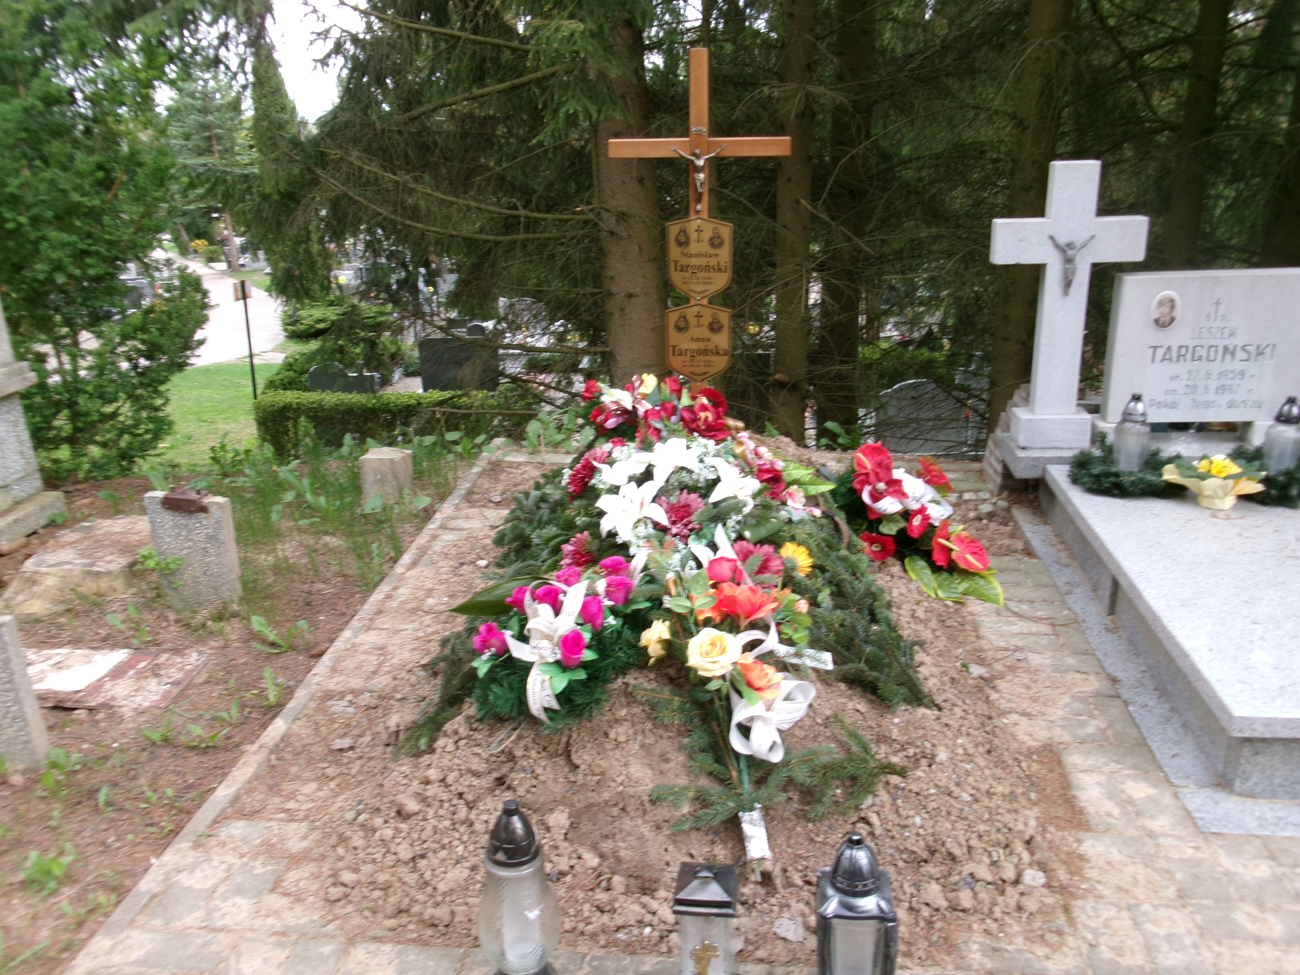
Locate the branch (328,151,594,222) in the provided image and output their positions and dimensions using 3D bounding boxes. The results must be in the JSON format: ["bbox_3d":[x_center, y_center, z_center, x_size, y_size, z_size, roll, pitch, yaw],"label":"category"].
[{"bbox_3d":[-0.796,-1.262,4.420,1.120,0.290,0.300,1,17,6],"label":"branch"}]

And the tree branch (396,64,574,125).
[{"bbox_3d":[-0.675,-1.607,4.300,0.740,0.250,0.220,1,17,6],"label":"tree branch"}]

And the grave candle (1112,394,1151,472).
[{"bbox_3d":[1.543,-0.171,3.367,0.115,0.265,0.115,1,17,6],"label":"grave candle"}]

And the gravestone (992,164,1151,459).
[{"bbox_3d":[1.387,-0.606,3.540,0.480,0.940,0.125,2,17,8],"label":"gravestone"}]

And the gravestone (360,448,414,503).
[{"bbox_3d":[-0.977,-0.042,3.905,0.150,0.190,0.125,-2,17,-5],"label":"gravestone"}]

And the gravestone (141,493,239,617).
[{"bbox_3d":[-1.335,0.190,3.090,0.240,0.345,0.070,3,17,14],"label":"gravestone"}]

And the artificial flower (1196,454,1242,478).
[{"bbox_3d":[1.679,-0.063,3.109,0.122,0.050,0.100,1,17,6],"label":"artificial flower"}]

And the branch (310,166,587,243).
[{"bbox_3d":[-0.847,-1.189,4.420,1.170,0.310,0.320,1,17,6],"label":"branch"}]

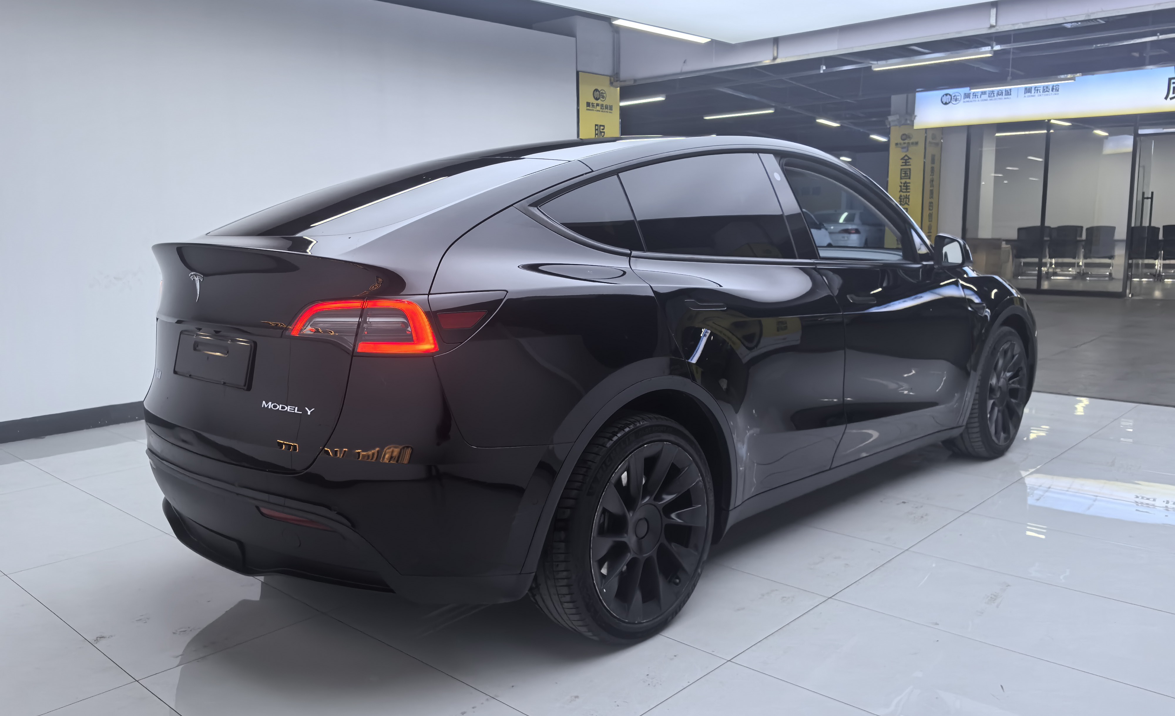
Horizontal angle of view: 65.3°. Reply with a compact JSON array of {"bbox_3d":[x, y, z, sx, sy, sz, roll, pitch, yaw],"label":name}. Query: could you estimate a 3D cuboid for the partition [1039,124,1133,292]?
[{"bbox_3d":[8.257,-2.522,15.219,1.370,3.000,0.080,7,11,42],"label":"partition"}]

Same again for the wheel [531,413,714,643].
[{"bbox_3d":[0.102,0.494,2.775,0.255,0.705,0.705,7,11,43],"label":"wheel"}]

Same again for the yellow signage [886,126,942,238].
[{"bbox_3d":[5.847,-2.705,16.507,0.640,2.790,0.660,7,11,42],"label":"yellow signage"}]

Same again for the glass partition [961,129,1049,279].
[{"bbox_3d":[7.300,-2.641,16.089,1.370,3.000,0.080,7,11,42],"label":"glass partition"}]

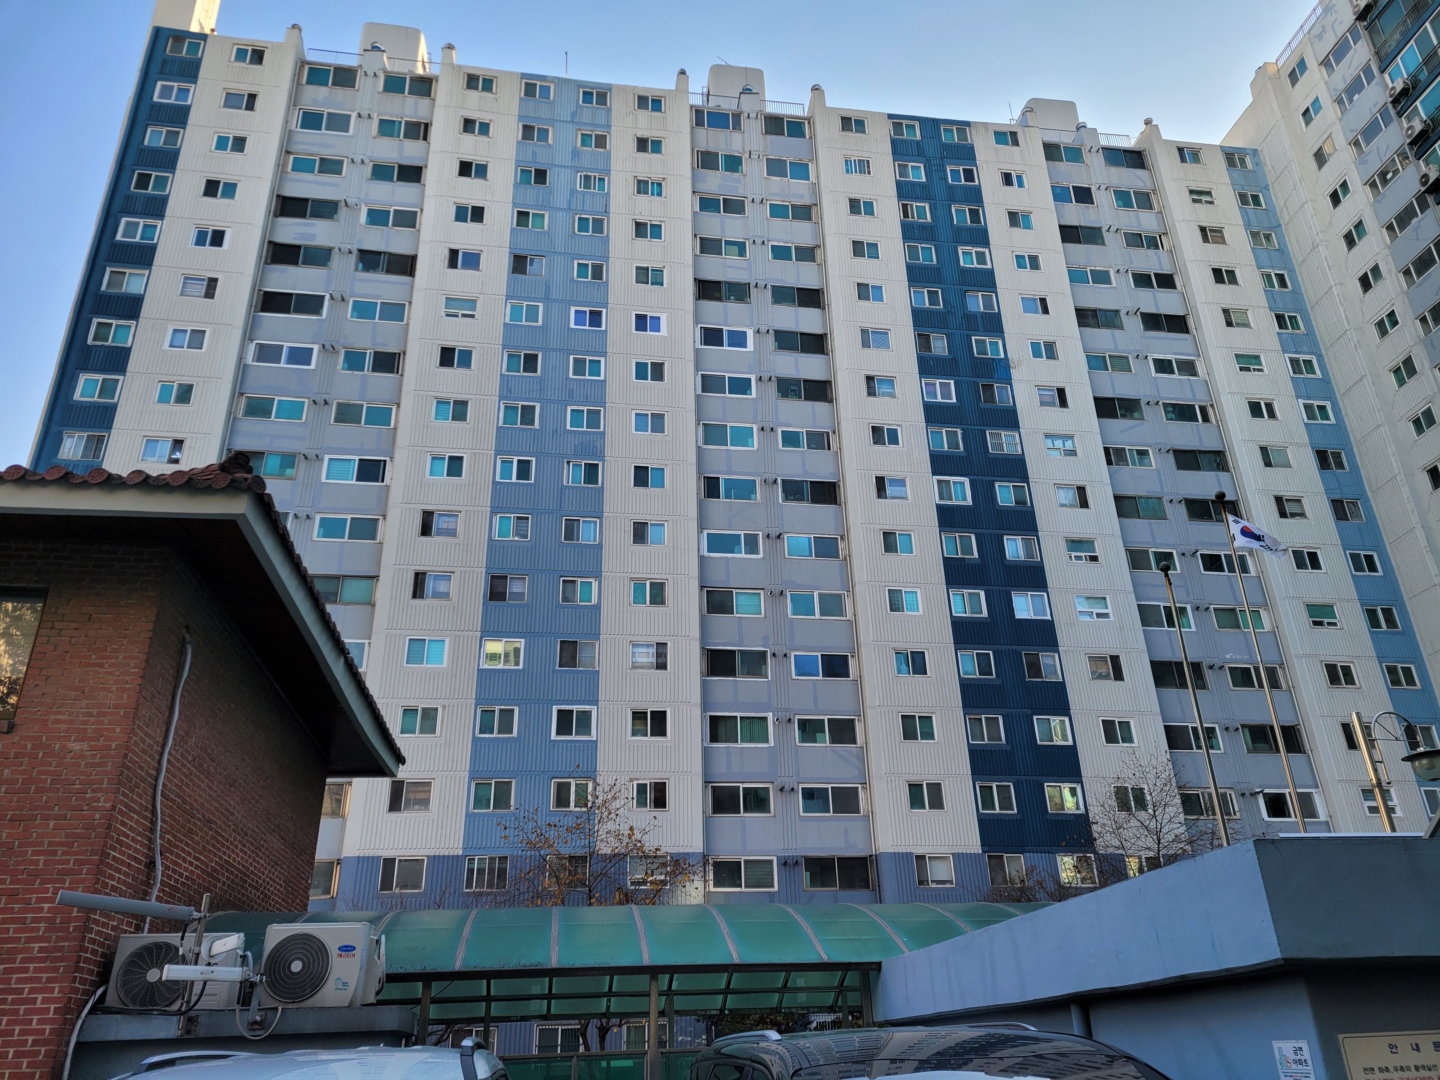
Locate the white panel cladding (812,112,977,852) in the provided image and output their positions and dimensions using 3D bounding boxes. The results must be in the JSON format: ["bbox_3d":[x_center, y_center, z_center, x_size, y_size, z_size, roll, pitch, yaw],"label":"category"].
[{"bbox_3d":[7.248,-5.440,48.264,3.922,37.921,0.400,2,-26,-8],"label":"white panel cladding"}]

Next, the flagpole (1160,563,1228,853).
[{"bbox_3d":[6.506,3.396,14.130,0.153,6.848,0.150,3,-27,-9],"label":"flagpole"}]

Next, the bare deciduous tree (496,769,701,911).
[{"bbox_3d":[-3.303,10.688,29.151,5.766,8.959,5.200,3,-27,-9],"label":"bare deciduous tree"}]

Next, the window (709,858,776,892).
[{"bbox_3d":[0.815,11.819,38.231,2.334,1.128,0.150,3,-27,-9],"label":"window"}]

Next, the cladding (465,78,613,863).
[{"bbox_3d":[-7.149,-5.910,46.063,4.529,37.683,0.400,2,-26,-8],"label":"cladding"}]

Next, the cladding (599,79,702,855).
[{"bbox_3d":[-2.985,-5.798,45.845,3.677,37.151,0.300,3,-27,-9],"label":"cladding"}]

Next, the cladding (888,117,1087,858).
[{"bbox_3d":[11.423,-5.147,48.826,4.520,37.656,0.400,2,-26,-8],"label":"cladding"}]

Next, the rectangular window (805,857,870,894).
[{"bbox_3d":[4.294,12.223,39.569,2.421,1.241,0.150,2,-26,-8],"label":"rectangular window"}]

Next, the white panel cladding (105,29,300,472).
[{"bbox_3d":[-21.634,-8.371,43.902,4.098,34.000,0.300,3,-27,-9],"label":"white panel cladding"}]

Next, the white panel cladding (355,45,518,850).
[{"bbox_3d":[-11.159,-6.208,44.636,3.830,37.266,0.300,3,-27,-9],"label":"white panel cladding"}]

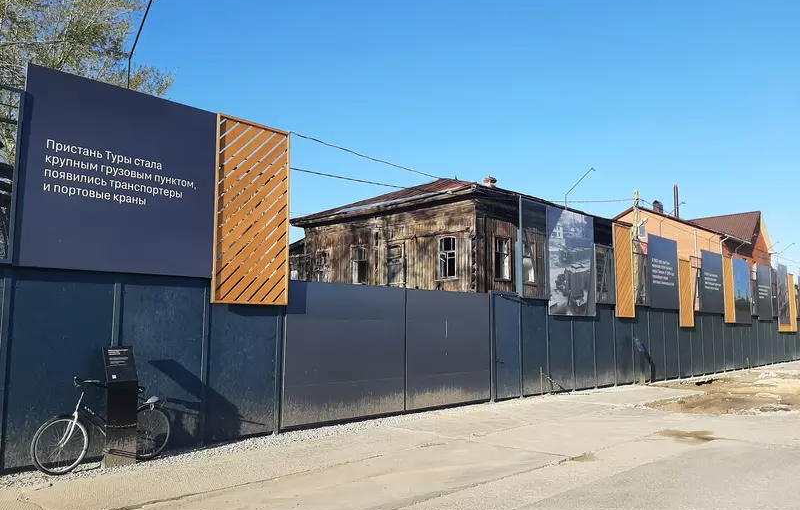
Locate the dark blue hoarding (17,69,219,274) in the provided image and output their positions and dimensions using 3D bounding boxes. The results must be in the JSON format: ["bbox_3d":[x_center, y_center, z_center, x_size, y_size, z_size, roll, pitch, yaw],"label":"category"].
[{"bbox_3d":[-3.661,-0.982,8.039,0.100,2.463,2.473,-6,-9,44],"label":"dark blue hoarding"}]

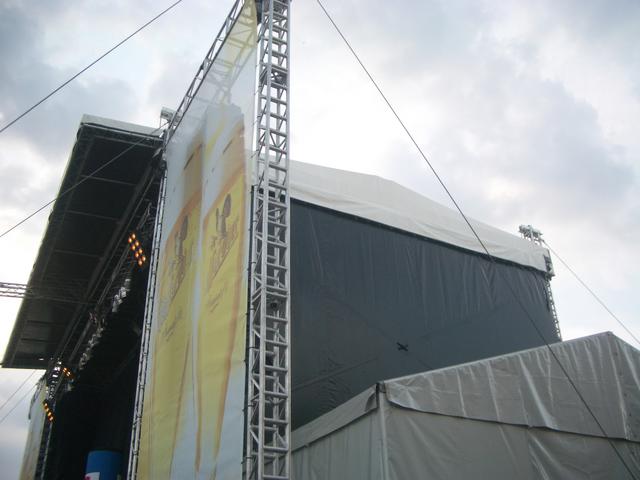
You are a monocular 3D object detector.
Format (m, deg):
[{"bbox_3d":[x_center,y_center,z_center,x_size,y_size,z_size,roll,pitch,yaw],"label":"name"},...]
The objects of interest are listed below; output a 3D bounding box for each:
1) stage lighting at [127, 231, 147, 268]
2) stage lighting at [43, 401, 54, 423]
[{"bbox_3d":[-3.778,0.184,13.513,0.190,0.720,0.380,-18,-13,-44],"label":"stage lighting"},{"bbox_3d":[-9.460,5.999,22.675,0.190,0.720,0.380,-18,-16,-38],"label":"stage lighting"}]

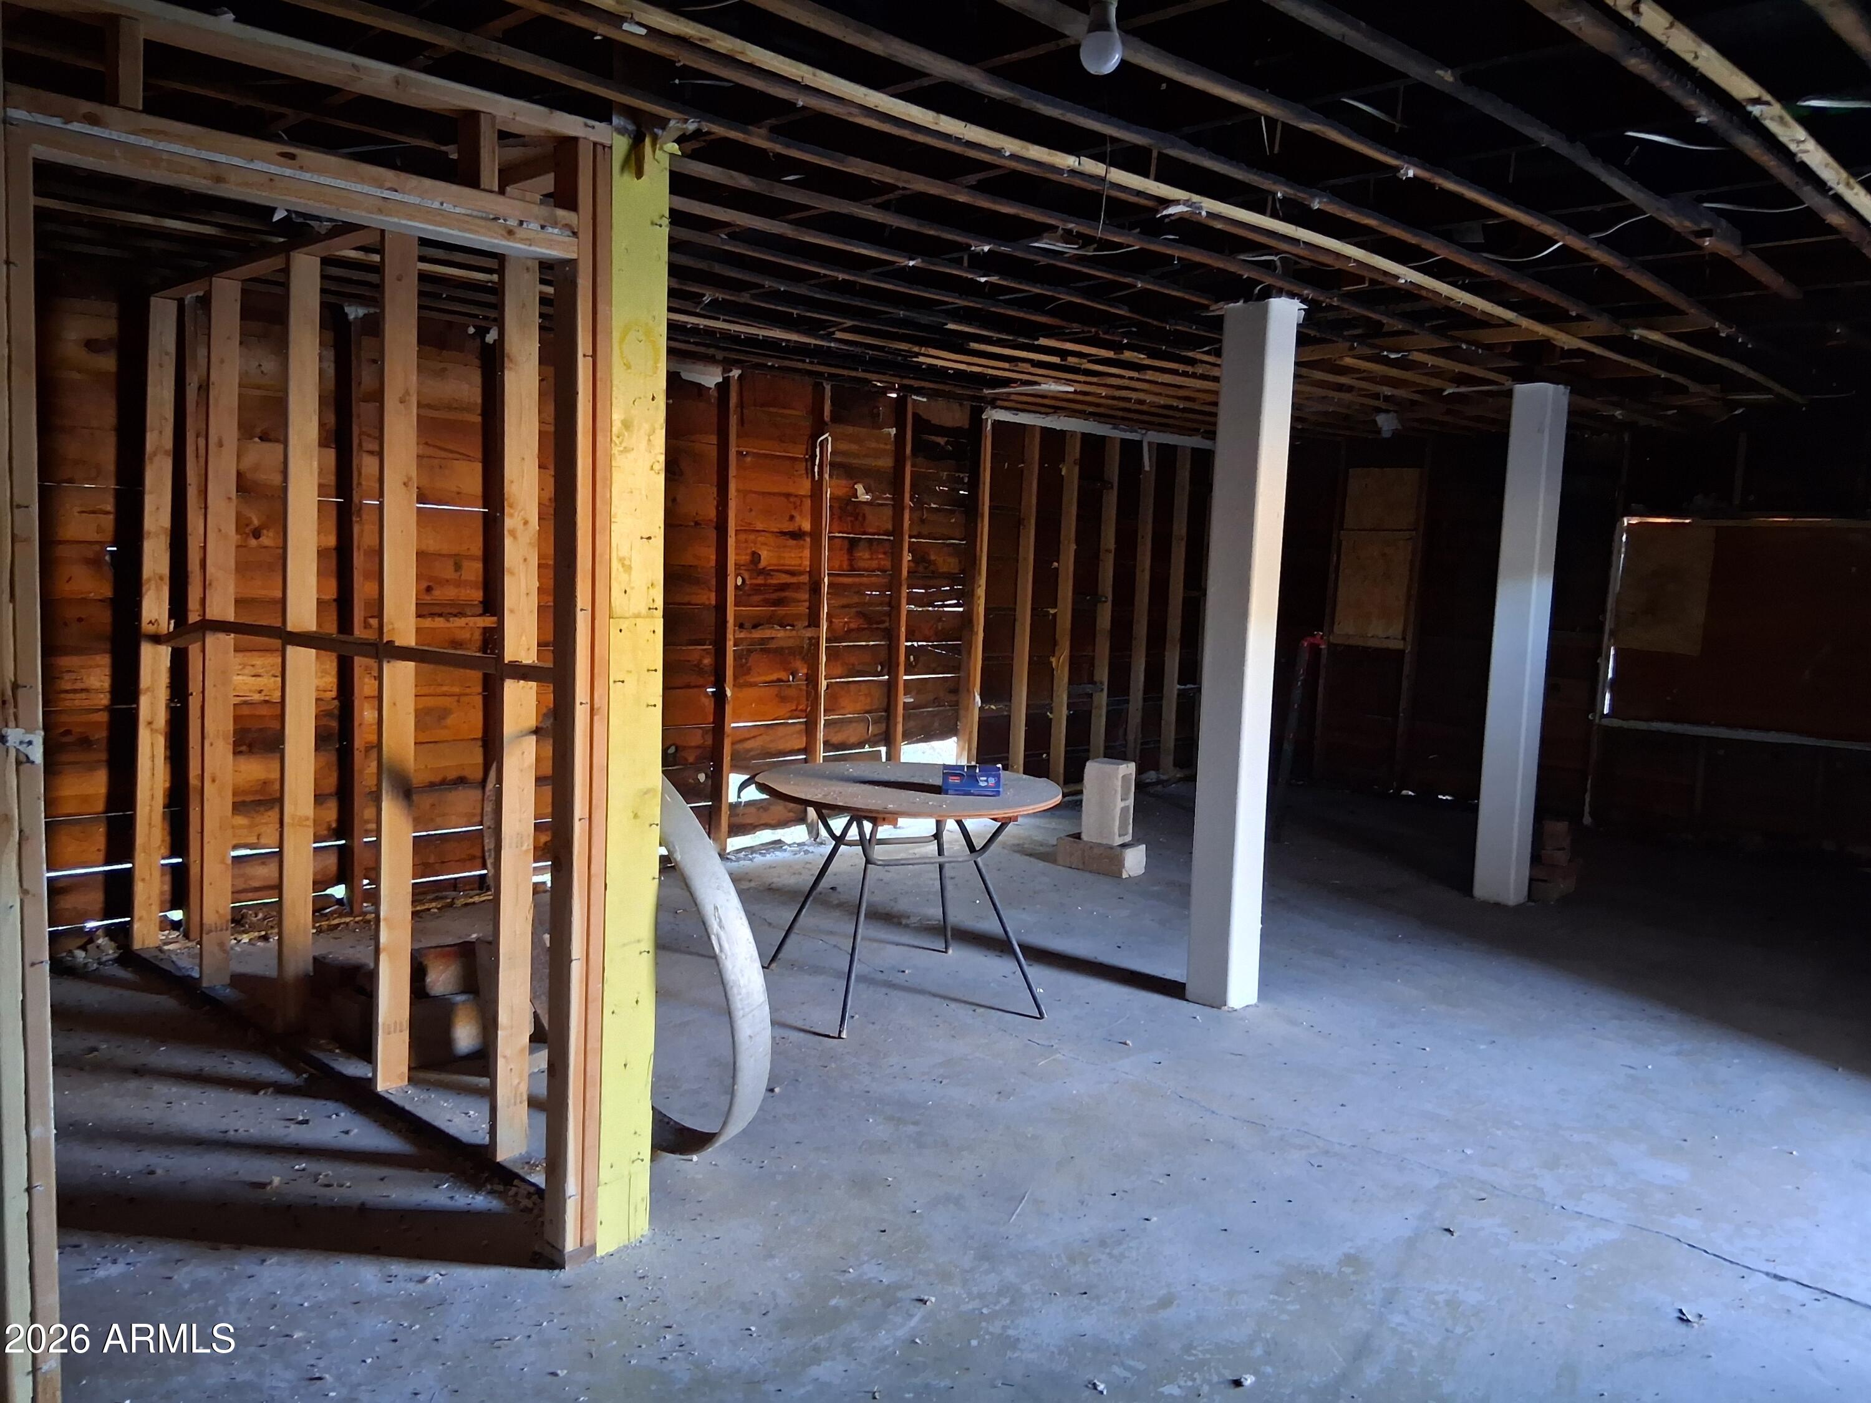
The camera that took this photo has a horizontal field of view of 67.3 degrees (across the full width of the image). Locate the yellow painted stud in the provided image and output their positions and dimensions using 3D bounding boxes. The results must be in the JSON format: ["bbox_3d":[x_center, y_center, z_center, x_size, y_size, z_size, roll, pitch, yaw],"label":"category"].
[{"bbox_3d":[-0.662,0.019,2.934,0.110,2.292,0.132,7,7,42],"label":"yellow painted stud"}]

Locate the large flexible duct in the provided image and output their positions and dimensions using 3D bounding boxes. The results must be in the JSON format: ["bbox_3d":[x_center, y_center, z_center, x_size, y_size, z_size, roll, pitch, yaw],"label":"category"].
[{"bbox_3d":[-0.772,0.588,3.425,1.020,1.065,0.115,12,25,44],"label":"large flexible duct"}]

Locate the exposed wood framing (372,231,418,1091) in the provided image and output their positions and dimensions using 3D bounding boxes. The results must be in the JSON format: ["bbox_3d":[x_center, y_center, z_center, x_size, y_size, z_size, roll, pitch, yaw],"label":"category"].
[{"bbox_3d":[-1.409,-0.087,3.665,0.039,2.228,0.089,7,7,42],"label":"exposed wood framing"}]

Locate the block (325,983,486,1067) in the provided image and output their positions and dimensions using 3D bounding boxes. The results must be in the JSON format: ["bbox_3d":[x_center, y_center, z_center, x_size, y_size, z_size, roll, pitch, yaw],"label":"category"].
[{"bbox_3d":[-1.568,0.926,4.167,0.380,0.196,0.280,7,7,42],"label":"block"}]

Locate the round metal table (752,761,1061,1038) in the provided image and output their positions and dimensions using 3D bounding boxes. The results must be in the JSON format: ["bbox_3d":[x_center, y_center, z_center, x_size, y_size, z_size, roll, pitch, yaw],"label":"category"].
[{"bbox_3d":[-0.100,0.645,4.865,1.040,0.730,1.040,2,5,0],"label":"round metal table"}]

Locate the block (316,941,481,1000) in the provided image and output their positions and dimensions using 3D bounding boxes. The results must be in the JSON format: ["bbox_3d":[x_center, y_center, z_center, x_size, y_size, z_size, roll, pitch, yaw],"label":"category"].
[{"bbox_3d":[-1.555,0.767,4.070,0.270,0.148,0.340,7,7,42],"label":"block"}]

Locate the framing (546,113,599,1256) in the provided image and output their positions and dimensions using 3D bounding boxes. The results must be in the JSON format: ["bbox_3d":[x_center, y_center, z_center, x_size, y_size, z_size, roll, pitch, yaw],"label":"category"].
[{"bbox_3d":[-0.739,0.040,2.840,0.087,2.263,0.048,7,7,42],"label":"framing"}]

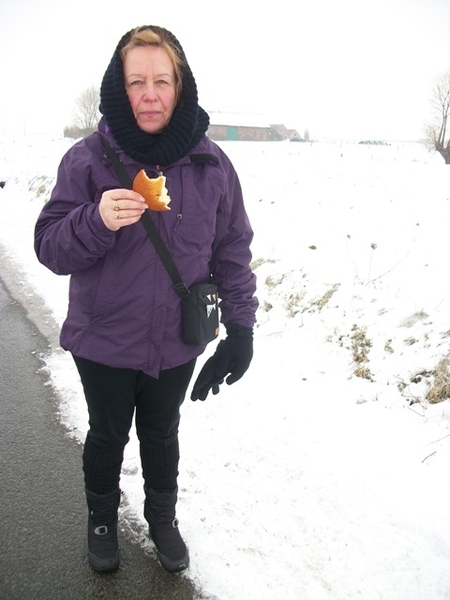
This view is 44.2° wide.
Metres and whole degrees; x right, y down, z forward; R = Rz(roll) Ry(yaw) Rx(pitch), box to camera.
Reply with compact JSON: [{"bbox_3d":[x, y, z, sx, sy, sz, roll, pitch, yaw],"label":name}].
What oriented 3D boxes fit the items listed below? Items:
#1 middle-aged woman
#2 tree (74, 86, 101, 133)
[{"bbox_3d":[-0.239,0.081,1.659,0.660,1.660,0.450,0,17,-6],"label":"middle-aged woman"},{"bbox_3d":[-18.686,-25.901,75.937,4.388,6.820,4.388,2,17,0],"label":"tree"}]

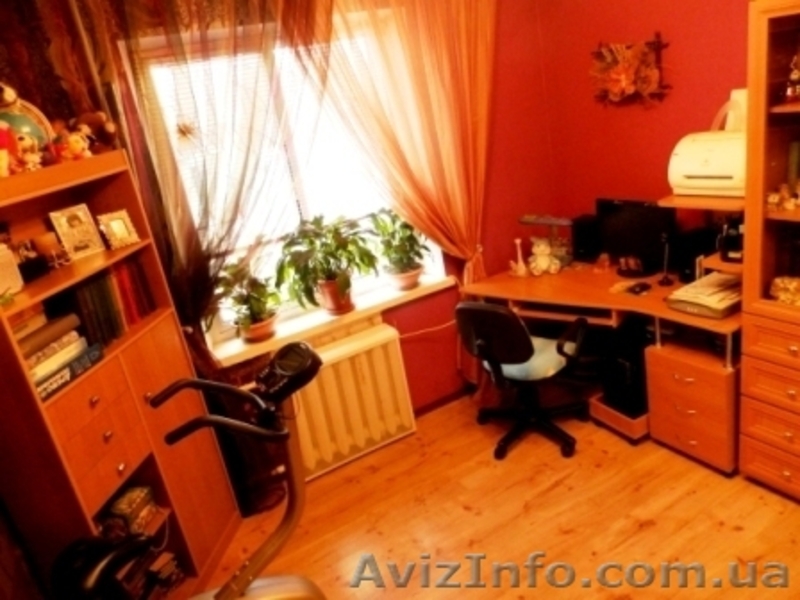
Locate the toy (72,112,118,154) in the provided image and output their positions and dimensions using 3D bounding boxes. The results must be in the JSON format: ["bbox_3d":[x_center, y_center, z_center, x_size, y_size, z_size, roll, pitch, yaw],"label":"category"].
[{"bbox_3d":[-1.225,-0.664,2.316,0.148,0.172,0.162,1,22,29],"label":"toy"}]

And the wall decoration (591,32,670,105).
[{"bbox_3d":[1.210,-1.221,3.041,0.059,0.359,0.453,-20,21,-25],"label":"wall decoration"}]

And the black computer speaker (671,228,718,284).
[{"bbox_3d":[1.583,-0.229,3.060,0.172,0.251,0.133,-15,18,-13],"label":"black computer speaker"}]

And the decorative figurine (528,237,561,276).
[{"bbox_3d":[0.865,-0.274,3.521,0.177,0.226,0.148,-2,21,23],"label":"decorative figurine"}]

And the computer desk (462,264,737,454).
[{"bbox_3d":[1.181,0.287,3.242,0.866,0.738,1.506,-20,21,-25],"label":"computer desk"}]

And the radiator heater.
[{"bbox_3d":[-0.272,0.568,3.253,0.699,0.640,0.148,-20,21,-25],"label":"radiator heater"}]

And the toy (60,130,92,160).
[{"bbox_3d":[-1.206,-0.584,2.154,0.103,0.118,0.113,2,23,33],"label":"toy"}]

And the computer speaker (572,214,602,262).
[{"bbox_3d":[1.187,-0.377,3.588,0.162,0.261,0.162,-20,21,-25],"label":"computer speaker"}]

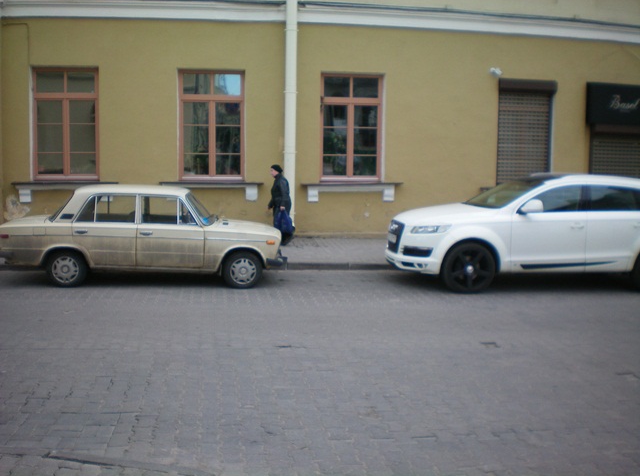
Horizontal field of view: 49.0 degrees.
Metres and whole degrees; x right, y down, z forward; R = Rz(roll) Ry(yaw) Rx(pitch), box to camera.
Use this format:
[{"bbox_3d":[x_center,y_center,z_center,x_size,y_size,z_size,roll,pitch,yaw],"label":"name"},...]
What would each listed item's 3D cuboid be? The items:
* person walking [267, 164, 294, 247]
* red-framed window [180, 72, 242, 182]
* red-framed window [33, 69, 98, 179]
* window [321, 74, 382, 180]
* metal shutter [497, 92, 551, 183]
[{"bbox_3d":[-0.795,-0.664,14.133,0.560,1.630,0.520,0,6,-8],"label":"person walking"},{"bbox_3d":[-2.369,-2.473,15.344,1.430,2.380,0.120,0,6,-8],"label":"red-framed window"},{"bbox_3d":[-5.406,-2.427,14.925,1.380,2.360,0.120,0,6,-8],"label":"red-framed window"},{"bbox_3d":[0.708,-2.479,15.798,1.420,2.380,0.120,0,6,-8],"label":"window"},{"bbox_3d":[4.733,-2.302,16.340,1.310,2.140,0.100,0,6,-8],"label":"metal shutter"}]

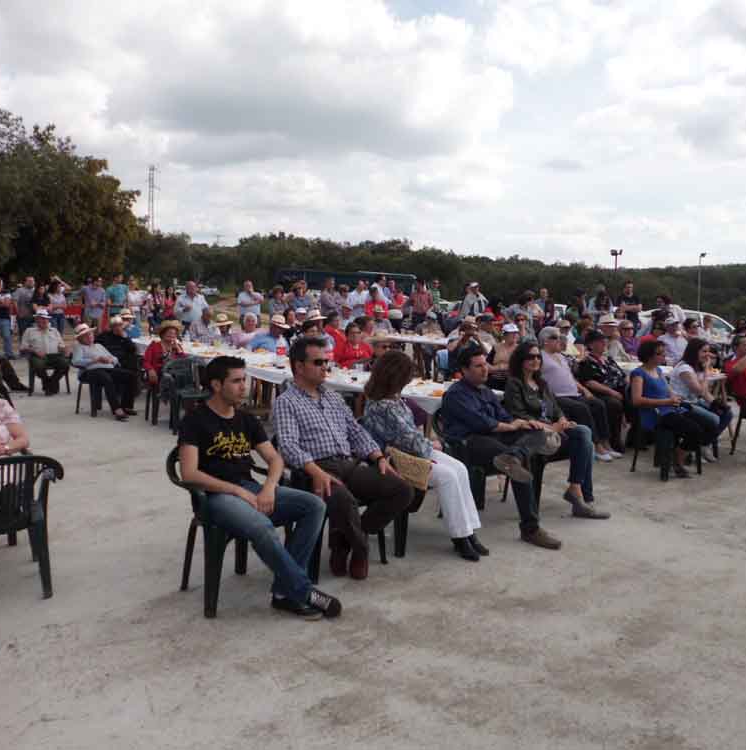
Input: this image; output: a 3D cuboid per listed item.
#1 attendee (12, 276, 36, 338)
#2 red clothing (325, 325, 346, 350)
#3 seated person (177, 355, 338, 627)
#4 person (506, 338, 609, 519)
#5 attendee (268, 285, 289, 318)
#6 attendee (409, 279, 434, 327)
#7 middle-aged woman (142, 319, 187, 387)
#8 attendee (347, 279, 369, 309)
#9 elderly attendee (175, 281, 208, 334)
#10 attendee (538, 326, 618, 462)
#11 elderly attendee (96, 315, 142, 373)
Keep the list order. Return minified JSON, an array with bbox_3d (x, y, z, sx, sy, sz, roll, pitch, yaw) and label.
[{"bbox_3d":[-7.910,-1.321,17.000,0.500,1.770,0.360,-3,8,-30],"label":"attendee"},{"bbox_3d":[-0.487,-0.404,10.014,0.430,0.530,0.310,-3,8,-37],"label":"red clothing"},{"bbox_3d":[-0.586,0.561,3.927,0.600,1.290,0.800,-6,10,-44],"label":"seated person"},{"bbox_3d":[1.367,0.407,5.656,0.530,1.240,0.870,-3,8,-37],"label":"person"},{"bbox_3d":[-1.939,-1.035,15.578,0.480,1.660,0.360,-2,7,-30],"label":"attendee"},{"bbox_3d":[0.991,-1.090,15.480,0.520,1.760,0.330,-1,7,-11],"label":"attendee"},{"bbox_3d":[-2.425,-0.023,8.950,0.540,1.240,0.760,-3,8,-30],"label":"middle-aged woman"},{"bbox_3d":[-0.308,-1.272,17.162,0.520,1.720,0.360,-1,7,-20],"label":"attendee"},{"bbox_3d":[-3.069,-0.710,12.700,0.580,1.730,0.380,-1,7,-16],"label":"elderly attendee"},{"bbox_3d":[2.028,0.170,7.452,0.850,1.270,0.580,7,9,43],"label":"attendee"},{"bbox_3d":[-3.328,-0.155,9.900,0.800,1.250,0.560,7,9,41],"label":"elderly attendee"}]

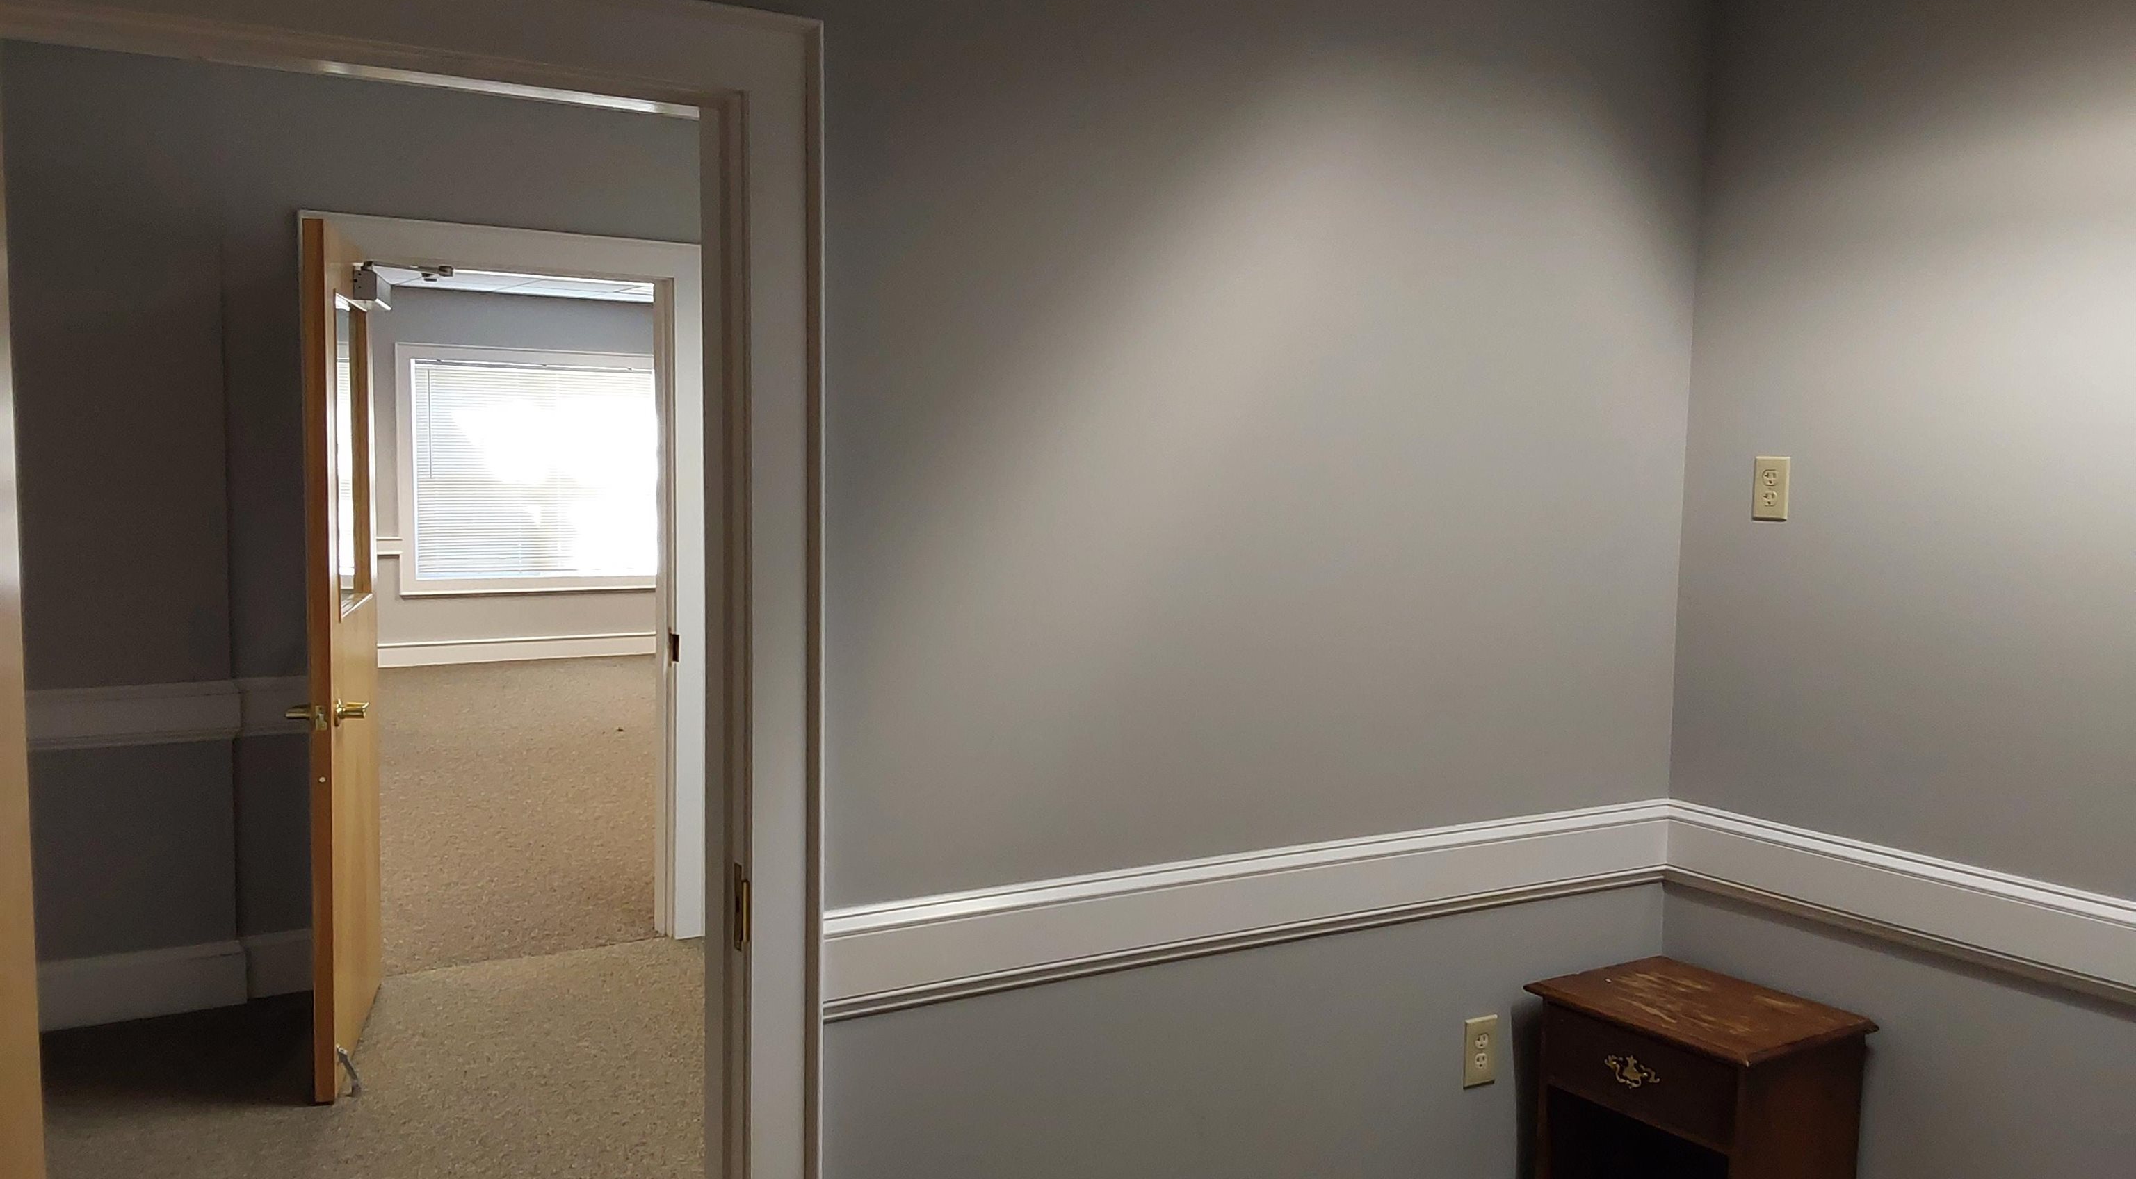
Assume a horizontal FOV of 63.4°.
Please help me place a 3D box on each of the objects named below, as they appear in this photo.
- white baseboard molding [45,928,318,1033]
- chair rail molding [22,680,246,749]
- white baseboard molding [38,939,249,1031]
[{"bbox_3d":[-2.400,1.047,4.660,0.700,0.180,0.045,-2,6,-31],"label":"white baseboard molding"},{"bbox_3d":[-2.454,0.331,4.519,0.520,0.157,0.035,-2,6,-31],"label":"chair rail molding"},{"bbox_3d":[-2.469,1.051,4.601,0.530,0.180,0.022,-2,6,-31],"label":"white baseboard molding"}]

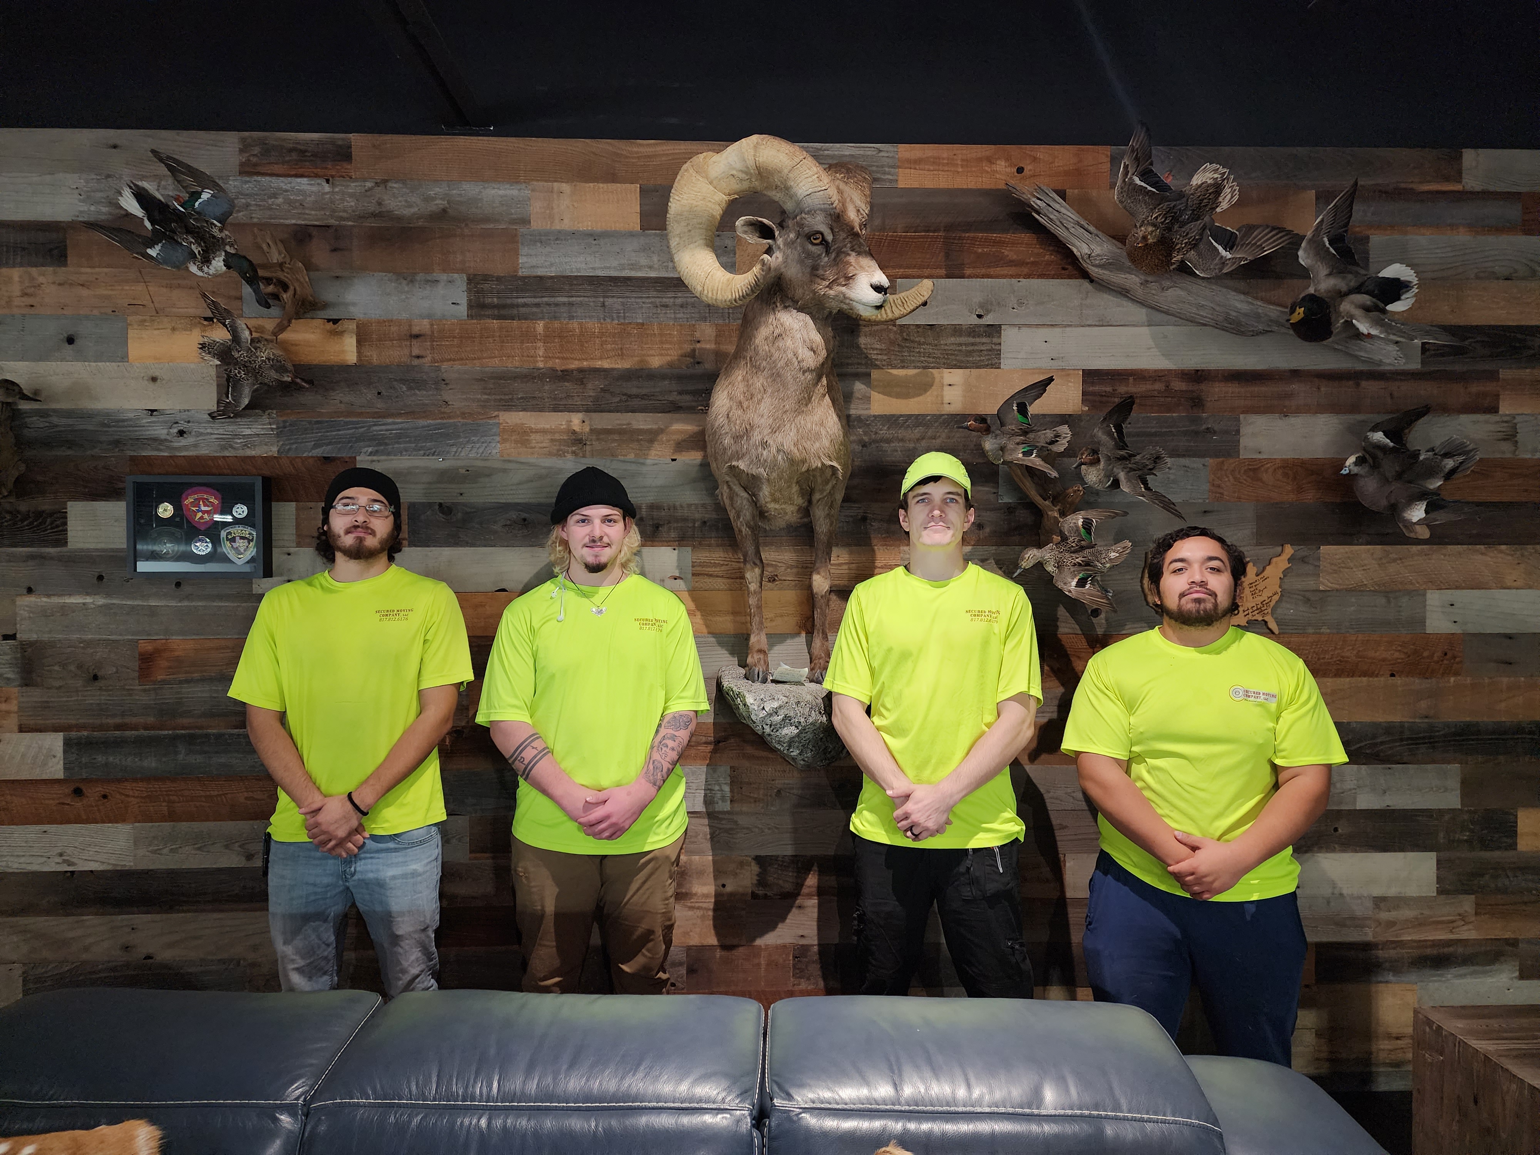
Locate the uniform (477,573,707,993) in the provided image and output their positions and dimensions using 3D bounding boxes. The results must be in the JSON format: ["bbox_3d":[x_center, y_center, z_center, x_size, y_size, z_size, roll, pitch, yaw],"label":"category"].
[{"bbox_3d":[-0.425,0.750,2.459,0.550,1.520,0.300,0,1,-5],"label":"uniform"}]

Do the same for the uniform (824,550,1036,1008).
[{"bbox_3d":[0.390,0.735,2.449,0.516,1.547,0.300,0,1,3],"label":"uniform"}]

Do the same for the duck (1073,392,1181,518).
[{"bbox_3d":[0.986,-0.327,2.820,0.330,0.390,0.220,-11,-23,-37],"label":"duck"}]

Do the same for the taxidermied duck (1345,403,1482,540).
[{"bbox_3d":[1.770,-0.289,2.842,0.489,0.344,0.180,-9,-15,-19],"label":"taxidermied duck"}]

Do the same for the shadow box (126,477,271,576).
[{"bbox_3d":[-1.575,-0.139,2.831,0.368,0.278,0.060,0,1,-2],"label":"shadow box"}]

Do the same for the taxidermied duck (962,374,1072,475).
[{"bbox_3d":[0.685,-0.416,2.820,0.340,0.350,0.210,-2,-37,-30],"label":"taxidermied duck"}]

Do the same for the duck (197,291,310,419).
[{"bbox_3d":[-1.396,-0.598,2.770,0.400,0.370,0.240,20,20,34],"label":"duck"}]

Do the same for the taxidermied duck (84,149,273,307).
[{"bbox_3d":[-1.508,-0.902,2.708,0.523,0.265,0.200,31,-9,6],"label":"taxidermied duck"}]

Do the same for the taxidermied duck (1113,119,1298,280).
[{"bbox_3d":[1.195,-1.043,2.820,0.500,0.300,0.460,36,36,3],"label":"taxidermied duck"}]

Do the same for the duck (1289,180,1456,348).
[{"bbox_3d":[1.584,-0.803,2.783,0.510,0.524,0.250,-17,-26,-25],"label":"duck"}]

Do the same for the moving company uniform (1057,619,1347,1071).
[{"bbox_3d":[0.942,0.807,2.260,0.595,1.405,0.360,0,1,12],"label":"moving company uniform"}]

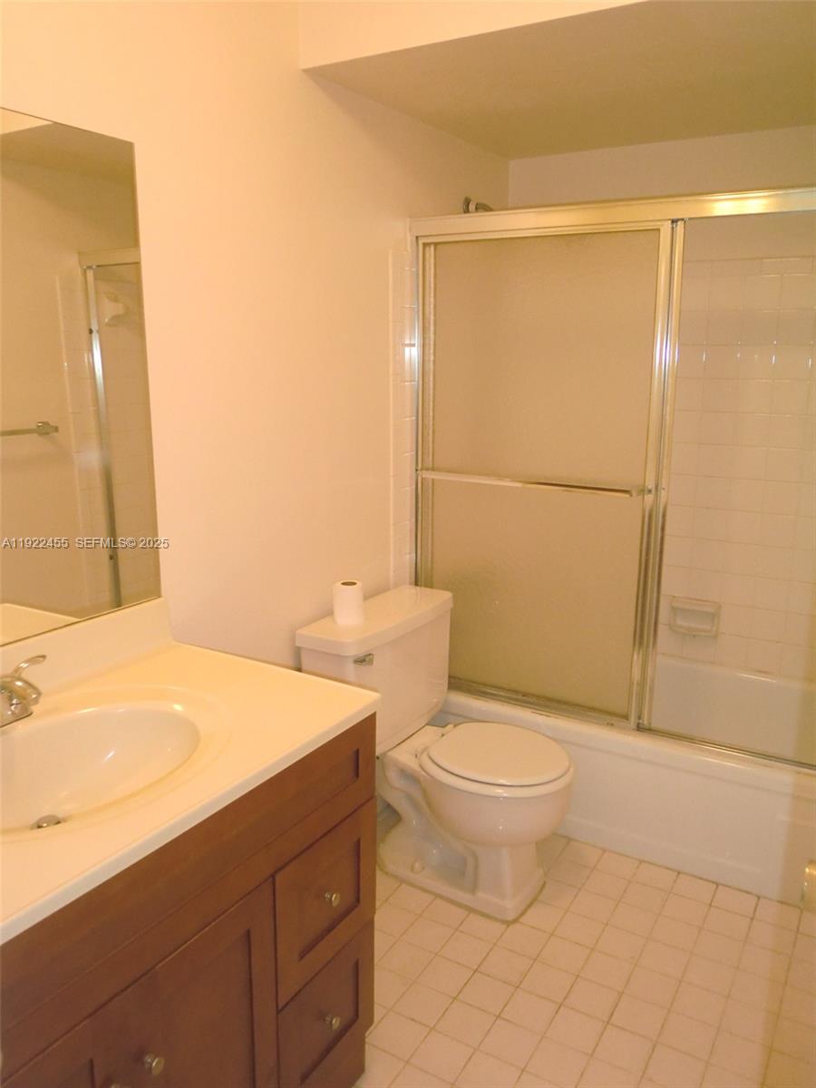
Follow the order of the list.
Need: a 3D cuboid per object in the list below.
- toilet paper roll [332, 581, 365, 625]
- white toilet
[{"bbox_3d":[-0.163,0.163,2.257,0.088,0.104,0.088,0,12,0],"label":"toilet paper roll"},{"bbox_3d":[0.134,0.589,2.304,0.680,0.745,0.550,8,14,30],"label":"white toilet"}]

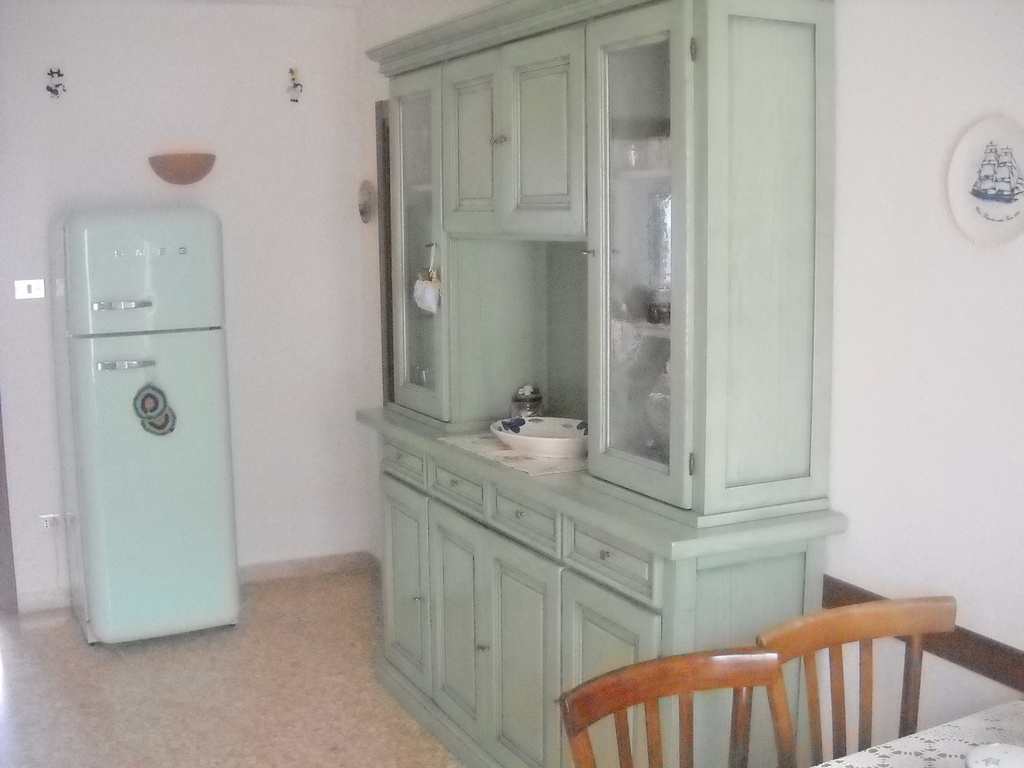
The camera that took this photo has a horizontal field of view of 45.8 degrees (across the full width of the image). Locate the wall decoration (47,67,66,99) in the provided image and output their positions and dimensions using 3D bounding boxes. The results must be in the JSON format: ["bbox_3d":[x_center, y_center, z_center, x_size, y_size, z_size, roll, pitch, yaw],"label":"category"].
[{"bbox_3d":[-1.888,-1.246,5.029,0.078,0.122,0.022,-4,9,-25],"label":"wall decoration"}]

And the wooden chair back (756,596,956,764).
[{"bbox_3d":[0.761,0.924,2.293,0.490,0.900,0.500,-5,9,-27],"label":"wooden chair back"}]

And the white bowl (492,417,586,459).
[{"bbox_3d":[0.111,0.166,3.662,0.330,0.072,0.390,-4,9,-26],"label":"white bowl"}]

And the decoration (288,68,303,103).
[{"bbox_3d":[-0.973,-1.341,5.449,0.064,0.149,0.022,-4,9,-25],"label":"decoration"}]

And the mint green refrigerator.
[{"bbox_3d":[-1.520,0.150,5.048,0.600,1.710,0.670,-4,9,-26],"label":"mint green refrigerator"}]

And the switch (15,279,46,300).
[{"bbox_3d":[-2.021,-0.397,5.087,0.117,0.078,0.012,-4,9,-25],"label":"switch"}]

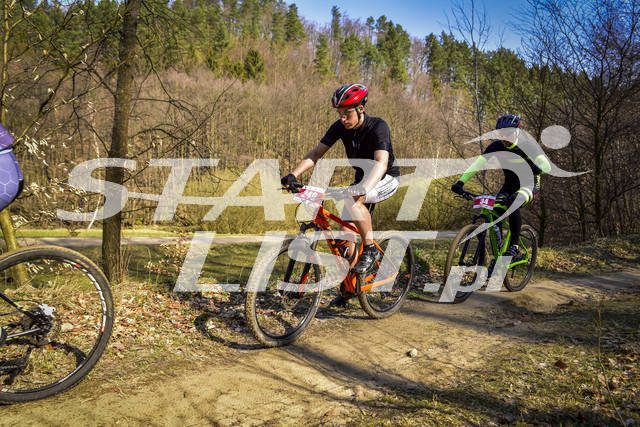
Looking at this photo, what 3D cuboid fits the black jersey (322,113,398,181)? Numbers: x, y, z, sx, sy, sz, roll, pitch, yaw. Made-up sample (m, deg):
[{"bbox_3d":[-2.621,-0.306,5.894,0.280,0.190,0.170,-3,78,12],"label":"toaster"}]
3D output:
[{"bbox_3d":[0.332,-0.475,4.240,0.420,0.560,0.560,-20,16,-42],"label":"black jersey"}]

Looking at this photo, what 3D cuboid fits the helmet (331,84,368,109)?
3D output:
[{"bbox_3d":[0.209,-0.820,3.880,0.215,0.160,0.285,0,16,46],"label":"helmet"}]

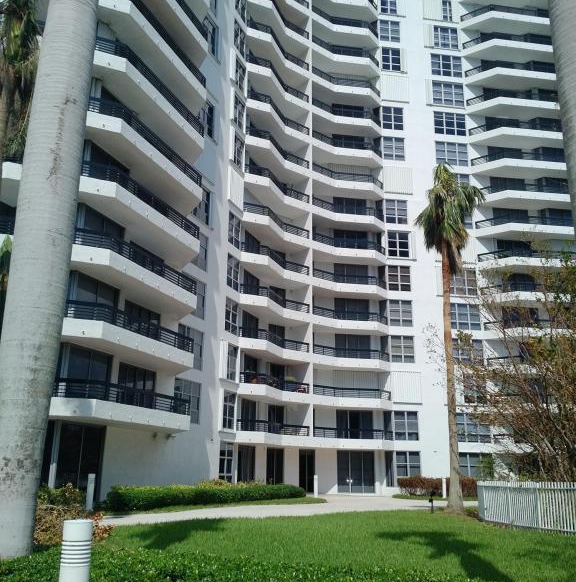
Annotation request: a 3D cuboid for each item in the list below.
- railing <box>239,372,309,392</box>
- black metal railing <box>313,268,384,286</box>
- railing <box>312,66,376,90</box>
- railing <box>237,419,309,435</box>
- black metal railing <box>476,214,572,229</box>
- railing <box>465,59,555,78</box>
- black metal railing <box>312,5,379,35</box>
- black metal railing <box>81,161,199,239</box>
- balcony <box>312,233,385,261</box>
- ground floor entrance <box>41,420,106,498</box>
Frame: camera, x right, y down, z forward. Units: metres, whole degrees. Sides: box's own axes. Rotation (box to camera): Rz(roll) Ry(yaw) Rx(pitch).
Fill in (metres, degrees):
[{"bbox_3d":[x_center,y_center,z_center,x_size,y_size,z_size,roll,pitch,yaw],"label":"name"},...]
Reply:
[{"bbox_3d":[-0.662,5.969,38.237,1.162,0.620,6.535,-14,-21,41],"label":"railing"},{"bbox_3d":[4.666,-0.783,44.225,6.546,0.609,1.128,6,-18,-19],"label":"black metal railing"},{"bbox_3d":[4.749,-16.554,47.353,6.521,0.598,0.755,8,-17,-23],"label":"railing"},{"bbox_3d":[-0.689,8.672,37.470,1.162,0.620,6.535,-14,-21,41],"label":"railing"},{"bbox_3d":[18.799,-5.321,46.549,7.923,0.598,1.495,0,-16,4],"label":"black metal railing"},{"bbox_3d":[20.038,-19.147,52.903,8.365,0.620,1.953,3,-16,-9],"label":"railing"},{"bbox_3d":[4.806,-21.917,48.881,6.521,0.598,0.755,8,-17,-23],"label":"black metal railing"},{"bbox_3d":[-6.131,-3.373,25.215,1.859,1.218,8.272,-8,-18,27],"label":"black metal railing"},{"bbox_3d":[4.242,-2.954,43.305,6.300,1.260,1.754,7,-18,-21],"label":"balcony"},{"bbox_3d":[-7.862,6.370,22.301,0.367,2.750,2.840,-7,-18,25],"label":"ground floor entrance"}]

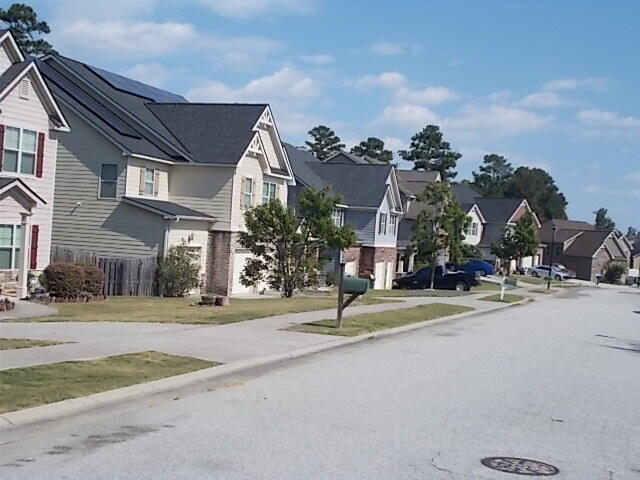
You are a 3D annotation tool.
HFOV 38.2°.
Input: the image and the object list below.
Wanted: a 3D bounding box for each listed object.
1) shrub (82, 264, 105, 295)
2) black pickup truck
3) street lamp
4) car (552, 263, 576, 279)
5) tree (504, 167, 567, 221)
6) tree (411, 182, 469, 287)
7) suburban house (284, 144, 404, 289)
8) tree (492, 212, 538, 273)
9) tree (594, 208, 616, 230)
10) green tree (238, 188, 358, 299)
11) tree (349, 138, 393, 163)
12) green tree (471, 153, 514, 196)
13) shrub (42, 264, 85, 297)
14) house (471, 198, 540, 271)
[{"bbox_3d":[-7.025,1.239,28.299,1.000,0.980,1.000,3,0,18],"label":"shrub"},{"bbox_3d":[8.192,2.672,65.000,5.800,1.880,2.000,3,0,20],"label":"black pickup truck"},{"bbox_3d":[18.782,1.250,74.992,0.500,5.350,0.500,3,0,18],"label":"street lamp"},{"bbox_3d":[23.719,3.085,93.500,1.850,1.500,4.600,4,0,-44],"label":"car"},{"bbox_3d":[31.732,-3.220,137.958,10.000,15.530,10.000,3,0,20],"label":"tree"},{"bbox_3d":[7.492,-0.165,58.981,3.900,7.020,3.900,3,0,20],"label":"tree"},{"bbox_3d":[-1.083,-1.967,68.421,13.800,10.100,14.500,3,0,18],"label":"suburban house"},{"bbox_3d":[18.098,0.436,85.991,4.400,6.000,4.400,3,0,18],"label":"tree"},{"bbox_3d":[55.196,0.354,179.981,4.800,13.000,4.800,3,0,18],"label":"tree"},{"bbox_3d":[-1.105,0.071,37.993,4.500,4.550,4.700,3,0,0],"label":"green tree"},{"bbox_3d":[6.612,-5.847,127.975,6.500,17.000,6.500,3,0,18],"label":"tree"},{"bbox_3d":[26.151,-4.603,141.952,7.500,17.700,7.500,3,0,20],"label":"green tree"},{"bbox_3d":[-7.665,1.201,27.398,1.200,1.070,1.300,3,0,18],"label":"shrub"},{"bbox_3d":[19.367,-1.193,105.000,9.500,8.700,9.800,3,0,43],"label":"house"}]

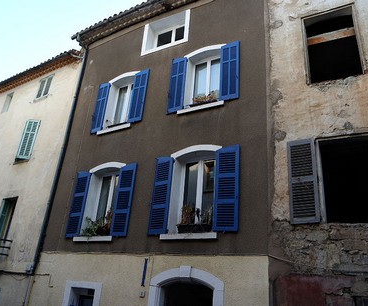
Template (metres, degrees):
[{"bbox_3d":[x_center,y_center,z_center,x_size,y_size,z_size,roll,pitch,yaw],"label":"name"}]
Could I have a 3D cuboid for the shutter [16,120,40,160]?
[{"bbox_3d":[-4.660,-0.435,9.171,0.377,1.260,0.045,5,-22,-3],"label":"shutter"}]

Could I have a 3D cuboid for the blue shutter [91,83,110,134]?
[{"bbox_3d":[-2.210,-1.216,8.143,0.372,1.484,0.045,-7,-25,26],"label":"blue shutter"}]

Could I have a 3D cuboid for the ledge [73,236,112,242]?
[{"bbox_3d":[-1.949,1.894,6.700,1.081,0.097,0.180,-7,-25,26],"label":"ledge"}]

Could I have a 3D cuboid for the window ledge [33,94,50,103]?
[{"bbox_3d":[-4.611,-1.743,9.911,0.740,0.110,0.150,-9,-26,29],"label":"window ledge"}]

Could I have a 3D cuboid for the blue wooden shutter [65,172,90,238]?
[{"bbox_3d":[-2.483,1.181,7.227,0.418,1.537,0.045,-7,-25,26],"label":"blue wooden shutter"}]

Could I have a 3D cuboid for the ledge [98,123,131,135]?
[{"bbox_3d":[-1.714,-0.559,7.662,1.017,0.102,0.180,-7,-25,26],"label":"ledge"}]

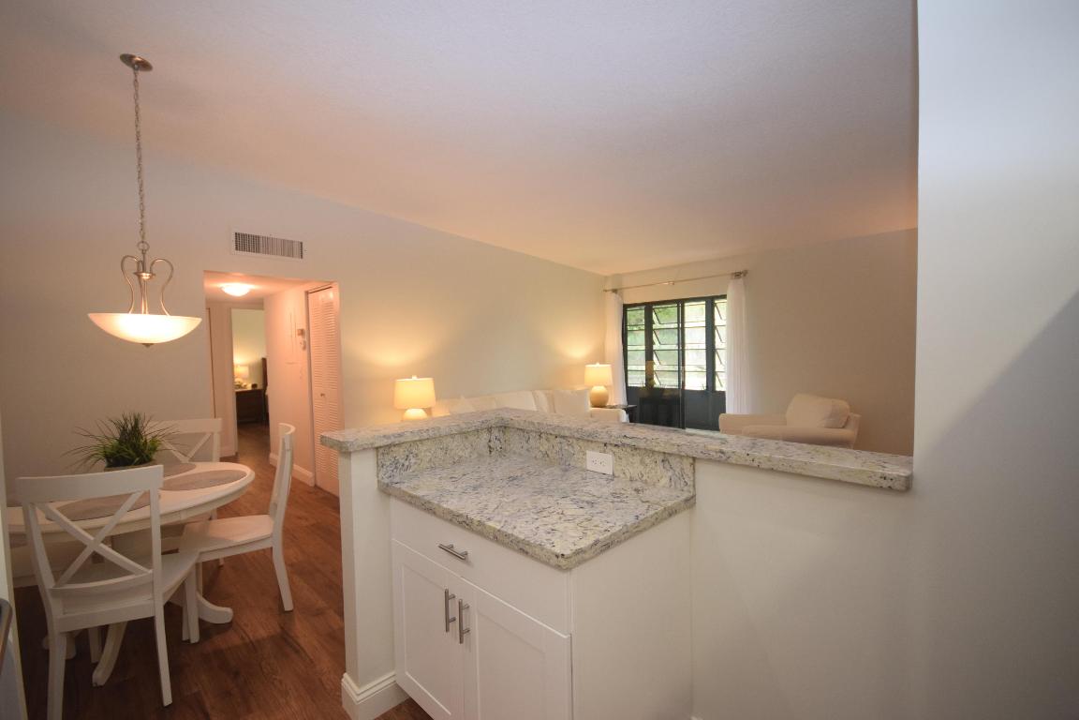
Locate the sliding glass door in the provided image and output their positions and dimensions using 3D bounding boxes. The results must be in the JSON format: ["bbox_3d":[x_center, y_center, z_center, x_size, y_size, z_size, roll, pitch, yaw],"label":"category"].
[{"bbox_3d":[2.084,0.176,6.723,1.830,2.080,0.100,0,2,43],"label":"sliding glass door"}]

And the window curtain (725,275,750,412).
[{"bbox_3d":[2.542,0.063,5.766,0.280,2.270,0.130,0,2,44],"label":"window curtain"}]

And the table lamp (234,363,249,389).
[{"bbox_3d":[-6.132,0.332,9.256,0.310,0.490,0.310,0,2,44],"label":"table lamp"}]

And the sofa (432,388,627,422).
[{"bbox_3d":[-0.032,0.860,5.287,0.970,0.840,2.230,0,2,44],"label":"sofa"}]

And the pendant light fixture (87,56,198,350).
[{"bbox_3d":[-1.985,-0.773,2.247,0.430,1.405,0.430,0,2,44],"label":"pendant light fixture"}]

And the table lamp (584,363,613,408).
[{"bbox_3d":[0.857,0.353,6.401,0.400,0.625,0.400,-1,1,0],"label":"table lamp"}]

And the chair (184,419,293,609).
[{"bbox_3d":[-1.659,0.901,2.523,0.540,0.970,0.480,-2,2,-33],"label":"chair"}]

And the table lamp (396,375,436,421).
[{"bbox_3d":[-1.201,0.461,4.374,0.390,0.625,0.390,0,2,43],"label":"table lamp"}]

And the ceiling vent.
[{"bbox_3d":[-2.304,-0.972,3.844,0.030,0.190,0.540,0,2,43],"label":"ceiling vent"}]

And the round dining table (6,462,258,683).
[{"bbox_3d":[-2.002,1.021,2.287,1.060,0.750,1.060,0,2,43],"label":"round dining table"}]

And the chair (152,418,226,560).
[{"bbox_3d":[-2.277,0.904,2.783,0.460,0.970,0.530,-1,1,-19],"label":"chair"}]

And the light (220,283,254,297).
[{"bbox_3d":[-2.960,-0.666,4.399,0.290,0.100,0.290,0,2,44],"label":"light"}]

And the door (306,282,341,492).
[{"bbox_3d":[-2.198,0.329,4.580,0.630,2.030,0.040,0,2,43],"label":"door"}]

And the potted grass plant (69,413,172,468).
[{"bbox_3d":[-2.134,0.472,2.303,0.390,0.350,0.400,0,2,43],"label":"potted grass plant"}]

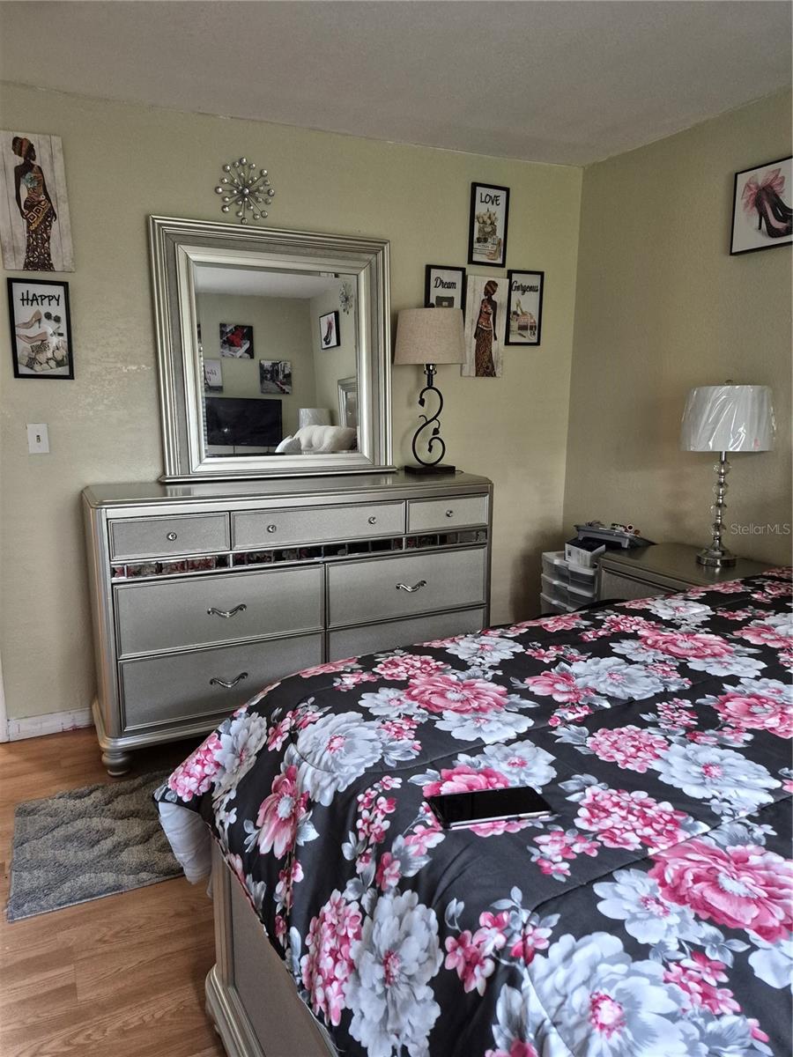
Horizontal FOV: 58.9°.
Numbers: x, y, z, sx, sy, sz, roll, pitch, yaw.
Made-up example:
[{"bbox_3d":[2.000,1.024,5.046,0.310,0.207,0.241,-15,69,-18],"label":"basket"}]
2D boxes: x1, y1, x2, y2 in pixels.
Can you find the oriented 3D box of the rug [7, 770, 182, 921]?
[{"bbox_3d":[-0.779,0.981,2.374,0.920,0.022,0.600,-5,13,-24],"label":"rug"}]

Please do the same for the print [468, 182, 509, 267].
[{"bbox_3d":[0.416,-1.370,3.189,0.193,0.343,0.020,-5,13,-23],"label":"print"}]

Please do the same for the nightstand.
[{"bbox_3d":[1.135,0.527,2.607,0.465,0.771,0.700,-6,14,-29],"label":"nightstand"}]

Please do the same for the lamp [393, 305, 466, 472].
[{"bbox_3d":[0.148,-0.609,3.111,0.317,0.717,0.317,1,12,0],"label":"lamp"}]

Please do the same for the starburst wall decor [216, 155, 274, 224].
[{"bbox_3d":[-0.601,-1.346,2.804,0.237,0.241,0.065,-5,13,-24],"label":"starburst wall decor"}]

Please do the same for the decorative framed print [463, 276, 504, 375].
[{"bbox_3d":[0.433,-0.969,3.389,0.225,0.465,0.020,-5,13,-24],"label":"decorative framed print"}]

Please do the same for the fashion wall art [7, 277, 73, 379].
[{"bbox_3d":[-1.305,-0.730,2.586,0.198,0.349,0.020,-5,13,-23],"label":"fashion wall art"}]

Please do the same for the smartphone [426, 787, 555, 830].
[{"bbox_3d":[0.137,0.412,1.034,0.166,0.012,0.075,-2,12,-11],"label":"smartphone"}]

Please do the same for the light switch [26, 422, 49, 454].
[{"bbox_3d":[-1.373,-0.344,2.697,0.071,0.114,0.014,-5,13,-24],"label":"light switch"}]

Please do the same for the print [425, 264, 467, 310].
[{"bbox_3d":[0.234,-1.039,3.282,0.206,0.353,0.020,-5,13,-24],"label":"print"}]

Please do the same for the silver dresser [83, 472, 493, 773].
[{"bbox_3d":[-0.412,0.317,2.943,1.596,1.019,0.442,-5,13,-23],"label":"silver dresser"}]

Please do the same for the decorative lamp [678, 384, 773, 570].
[{"bbox_3d":[1.211,-0.199,2.576,0.305,0.663,0.305,-5,13,-23],"label":"decorative lamp"}]

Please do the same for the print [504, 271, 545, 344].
[{"bbox_3d":[0.637,-1.083,3.458,0.208,0.353,0.020,-5,13,-24],"label":"print"}]

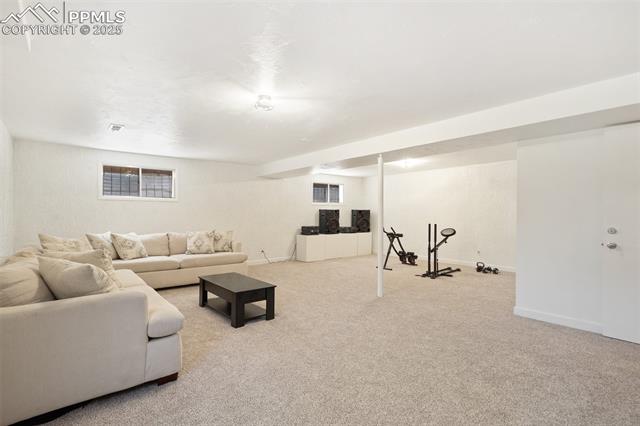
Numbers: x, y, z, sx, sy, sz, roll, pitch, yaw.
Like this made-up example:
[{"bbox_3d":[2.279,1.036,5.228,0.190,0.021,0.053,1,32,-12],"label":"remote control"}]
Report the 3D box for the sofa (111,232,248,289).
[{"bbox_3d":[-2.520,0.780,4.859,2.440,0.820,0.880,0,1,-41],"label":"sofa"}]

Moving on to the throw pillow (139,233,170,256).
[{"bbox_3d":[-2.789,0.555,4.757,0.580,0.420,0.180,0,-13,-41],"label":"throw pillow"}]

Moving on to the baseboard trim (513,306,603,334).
[{"bbox_3d":[2.576,1.173,3.122,0.018,0.102,0.763,0,0,-42],"label":"baseboard trim"}]

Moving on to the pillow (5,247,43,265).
[{"bbox_3d":[-2.910,0.478,2.800,0.200,0.360,0.580,-16,11,-41],"label":"pillow"}]

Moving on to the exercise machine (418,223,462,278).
[{"bbox_3d":[2.346,0.711,5.531,1.050,0.970,0.460,0,1,-41],"label":"exercise machine"}]

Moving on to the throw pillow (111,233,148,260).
[{"bbox_3d":[-3.007,0.538,4.500,0.160,0.430,0.460,-27,-13,27],"label":"throw pillow"}]

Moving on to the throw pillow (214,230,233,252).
[{"bbox_3d":[-1.849,0.562,5.420,0.450,0.420,0.150,0,-12,-40],"label":"throw pillow"}]

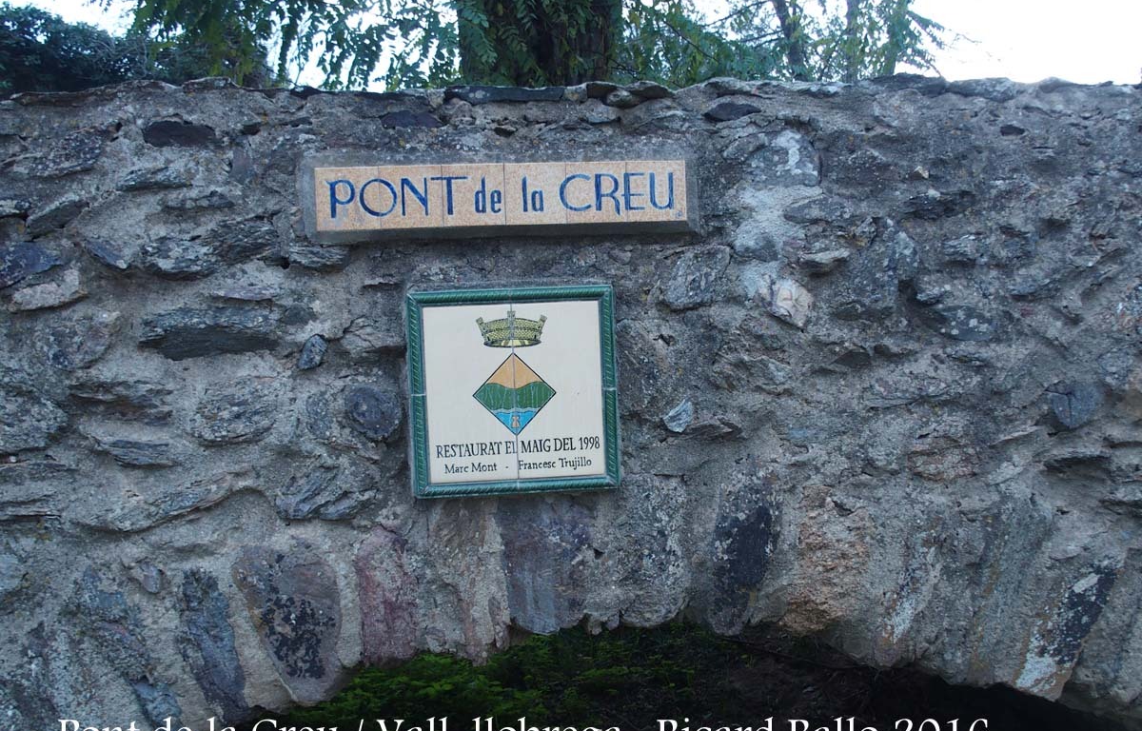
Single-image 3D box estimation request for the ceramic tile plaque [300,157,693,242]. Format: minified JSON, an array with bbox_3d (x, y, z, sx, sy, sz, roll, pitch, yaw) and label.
[{"bbox_3d":[-0.157,-0.364,2.305,0.860,0.170,0.045,-2,2,-6],"label":"ceramic tile plaque"}]

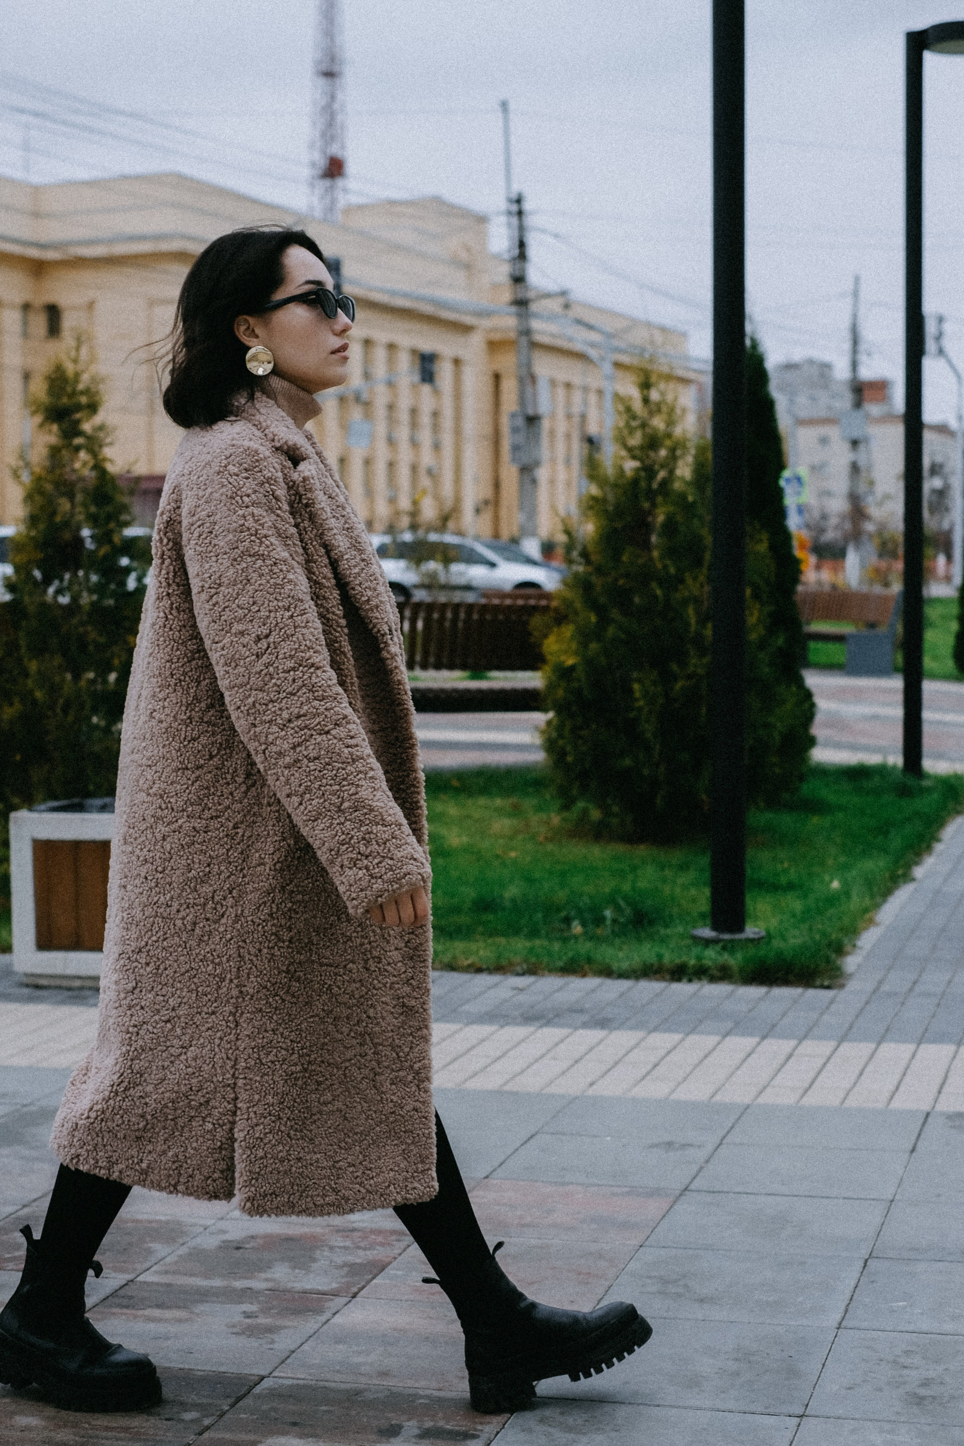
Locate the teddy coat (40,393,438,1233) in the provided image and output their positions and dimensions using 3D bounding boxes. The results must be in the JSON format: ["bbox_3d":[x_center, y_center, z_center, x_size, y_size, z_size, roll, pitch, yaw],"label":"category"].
[{"bbox_3d":[-0.347,0.095,3.070,0.530,1.150,0.480,0,3,17],"label":"teddy coat"}]

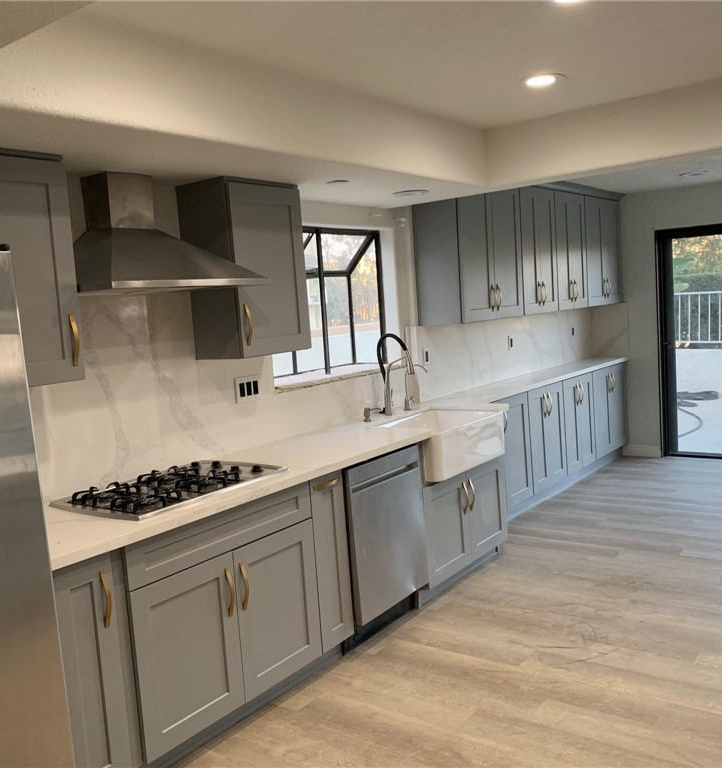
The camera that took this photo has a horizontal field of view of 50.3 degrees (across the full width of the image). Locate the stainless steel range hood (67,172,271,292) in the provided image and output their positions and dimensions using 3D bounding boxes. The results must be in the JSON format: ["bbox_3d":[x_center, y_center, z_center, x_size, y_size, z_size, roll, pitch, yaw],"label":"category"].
[{"bbox_3d":[-0.829,-0.598,3.027,0.509,0.466,0.766,0,7,37],"label":"stainless steel range hood"}]

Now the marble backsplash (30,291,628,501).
[{"bbox_3d":[0.475,-0.256,4.832,0.435,0.786,6.047,0,7,37],"label":"marble backsplash"}]

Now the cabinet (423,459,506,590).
[{"bbox_3d":[0.345,0.744,4.442,0.646,0.548,0.902,0,7,37],"label":"cabinet"}]

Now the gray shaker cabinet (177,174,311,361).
[{"bbox_3d":[-0.531,-0.523,3.594,0.326,0.771,0.477,0,7,37],"label":"gray shaker cabinet"}]

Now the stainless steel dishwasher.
[{"bbox_3d":[-0.094,0.733,3.817,0.632,0.798,0.588,0,7,37],"label":"stainless steel dishwasher"}]

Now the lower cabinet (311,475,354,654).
[{"bbox_3d":[-0.369,0.766,3.509,0.622,0.776,0.218,0,7,37],"label":"lower cabinet"}]

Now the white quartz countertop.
[{"bbox_3d":[0.598,0.154,4.798,0.677,0.037,6.037,0,7,37],"label":"white quartz countertop"}]

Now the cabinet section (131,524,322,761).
[{"bbox_3d":[-0.701,0.920,3.097,0.610,0.599,0.909,0,8,38],"label":"cabinet section"}]

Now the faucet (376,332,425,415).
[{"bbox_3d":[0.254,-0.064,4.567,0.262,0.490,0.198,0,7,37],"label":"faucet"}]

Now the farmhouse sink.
[{"bbox_3d":[0.426,0.332,4.356,0.459,0.259,0.840,0,7,37],"label":"farmhouse sink"}]

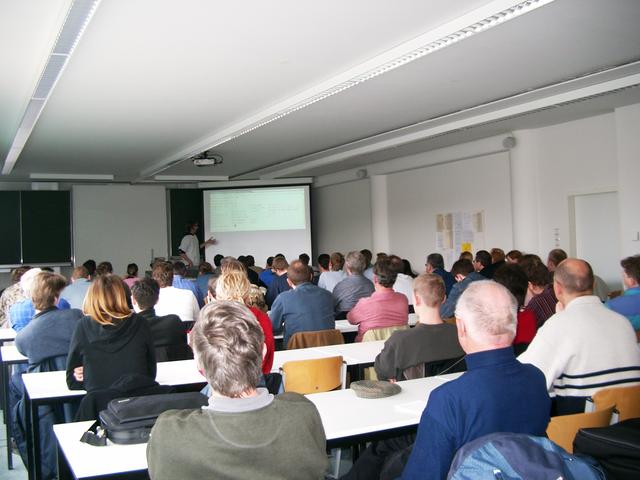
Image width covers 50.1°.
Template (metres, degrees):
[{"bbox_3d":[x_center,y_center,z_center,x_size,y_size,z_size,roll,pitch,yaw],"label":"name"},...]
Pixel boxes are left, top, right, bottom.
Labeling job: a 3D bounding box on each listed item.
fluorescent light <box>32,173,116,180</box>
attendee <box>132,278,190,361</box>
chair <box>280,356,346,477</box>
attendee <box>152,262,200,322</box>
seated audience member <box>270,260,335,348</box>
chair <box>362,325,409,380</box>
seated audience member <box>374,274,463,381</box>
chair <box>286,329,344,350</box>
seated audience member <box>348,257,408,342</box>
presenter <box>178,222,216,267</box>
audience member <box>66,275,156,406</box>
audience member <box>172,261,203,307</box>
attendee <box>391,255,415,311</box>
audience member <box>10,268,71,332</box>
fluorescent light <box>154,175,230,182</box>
[{"bbox_3d":[-4.625,-1.179,12.814,1.480,0.090,0.150,-1,-1,-27],"label":"fluorescent light"},{"bbox_3d":[-1.263,0.900,4.958,0.530,1.260,0.750,-1,-1,-27],"label":"attendee"},{"bbox_3d":[-0.130,1.095,4.110,0.440,0.810,0.500,-1,-1,-27],"label":"chair"},{"bbox_3d":[-1.456,0.895,6.568,0.540,1.350,0.800,-1,0,-21],"label":"attendee"},{"bbox_3d":[-0.207,0.844,5.572,0.530,1.340,0.760,-1,-1,-27],"label":"seated audience member"},{"bbox_3d":[0.404,1.118,5.758,0.480,0.820,0.520,-1,-1,-29],"label":"chair"},{"bbox_3d":[0.602,0.863,4.425,0.560,1.300,0.800,-1,0,-17],"label":"seated audience member"},{"bbox_3d":[-0.132,1.101,5.391,0.460,0.820,0.520,-1,-1,-27],"label":"chair"},{"bbox_3d":[0.426,0.849,5.930,0.570,1.360,0.800,-1,-1,-24],"label":"seated audience member"},{"bbox_3d":[-2.155,0.565,11.995,0.500,1.780,0.600,-1,-1,30],"label":"presenter"},{"bbox_3d":[-1.115,0.848,3.471,0.460,1.330,0.750,-1,-1,-27],"label":"audience member"},{"bbox_3d":[-1.648,0.921,8.064,0.520,1.330,0.800,-1,0,-22],"label":"audience member"},{"bbox_3d":[0.770,0.852,7.516,0.500,1.320,0.760,-1,-1,-27],"label":"attendee"},{"bbox_3d":[-2.477,0.916,6.050,0.540,1.340,0.800,-1,0,-23],"label":"audience member"},{"bbox_3d":[-2.599,-1.245,13.786,1.530,0.080,0.130,-1,-1,-27],"label":"fluorescent light"}]

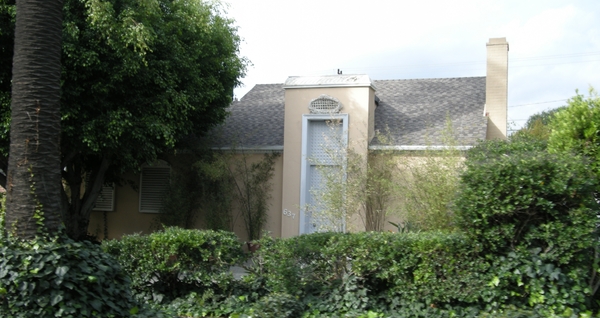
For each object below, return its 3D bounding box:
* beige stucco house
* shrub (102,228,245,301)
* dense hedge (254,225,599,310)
[{"bbox_3d":[0.388,-0.325,20.423,11.700,5.750,9.200,0,-4,16],"label":"beige stucco house"},{"bbox_3d":[-1.771,1.431,9.226,2.050,0.950,1.100,0,-4,16],"label":"shrub"},{"bbox_3d":[1.444,1.405,8.283,4.200,0.950,1.100,0,-4,16],"label":"dense hedge"}]

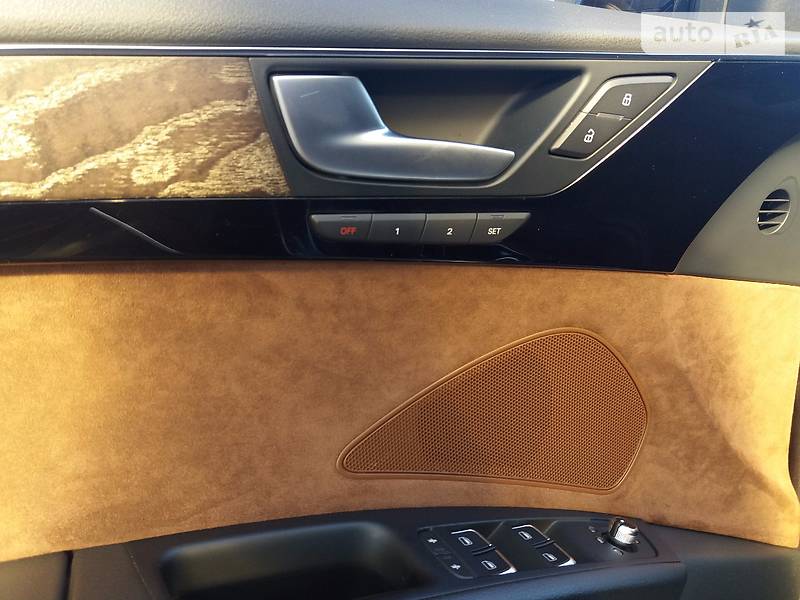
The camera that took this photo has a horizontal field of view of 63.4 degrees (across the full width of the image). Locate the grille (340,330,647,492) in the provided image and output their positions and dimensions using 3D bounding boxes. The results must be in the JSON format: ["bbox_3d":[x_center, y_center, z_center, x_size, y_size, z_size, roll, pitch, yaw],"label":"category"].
[{"bbox_3d":[0.068,0.068,0.389,0.213,0.105,0.016,5,6,-24],"label":"grille"}]

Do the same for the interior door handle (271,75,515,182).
[{"bbox_3d":[-0.002,-0.087,0.334,0.131,0.051,0.030,-3,9,-21],"label":"interior door handle"}]

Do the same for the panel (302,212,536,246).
[{"bbox_3d":[0.013,-0.037,0.339,0.124,0.018,0.014,-3,9,-21],"label":"panel"}]

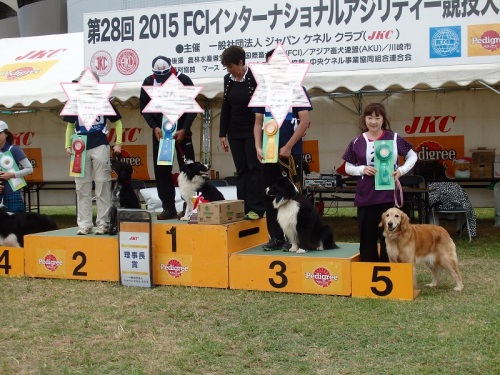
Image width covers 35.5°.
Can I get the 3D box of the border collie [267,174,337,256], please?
[{"bbox_3d":[0.490,0.239,6.872,0.690,0.654,0.340,-3,3,-35],"label":"border collie"}]

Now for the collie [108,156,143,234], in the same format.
[{"bbox_3d":[-1.209,0.076,7.773,0.480,0.750,0.290,-3,3,-38],"label":"collie"}]

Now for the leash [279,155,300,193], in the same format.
[{"bbox_3d":[0.362,-0.112,6.970,0.210,0.340,0.120,-1,3,0],"label":"leash"}]

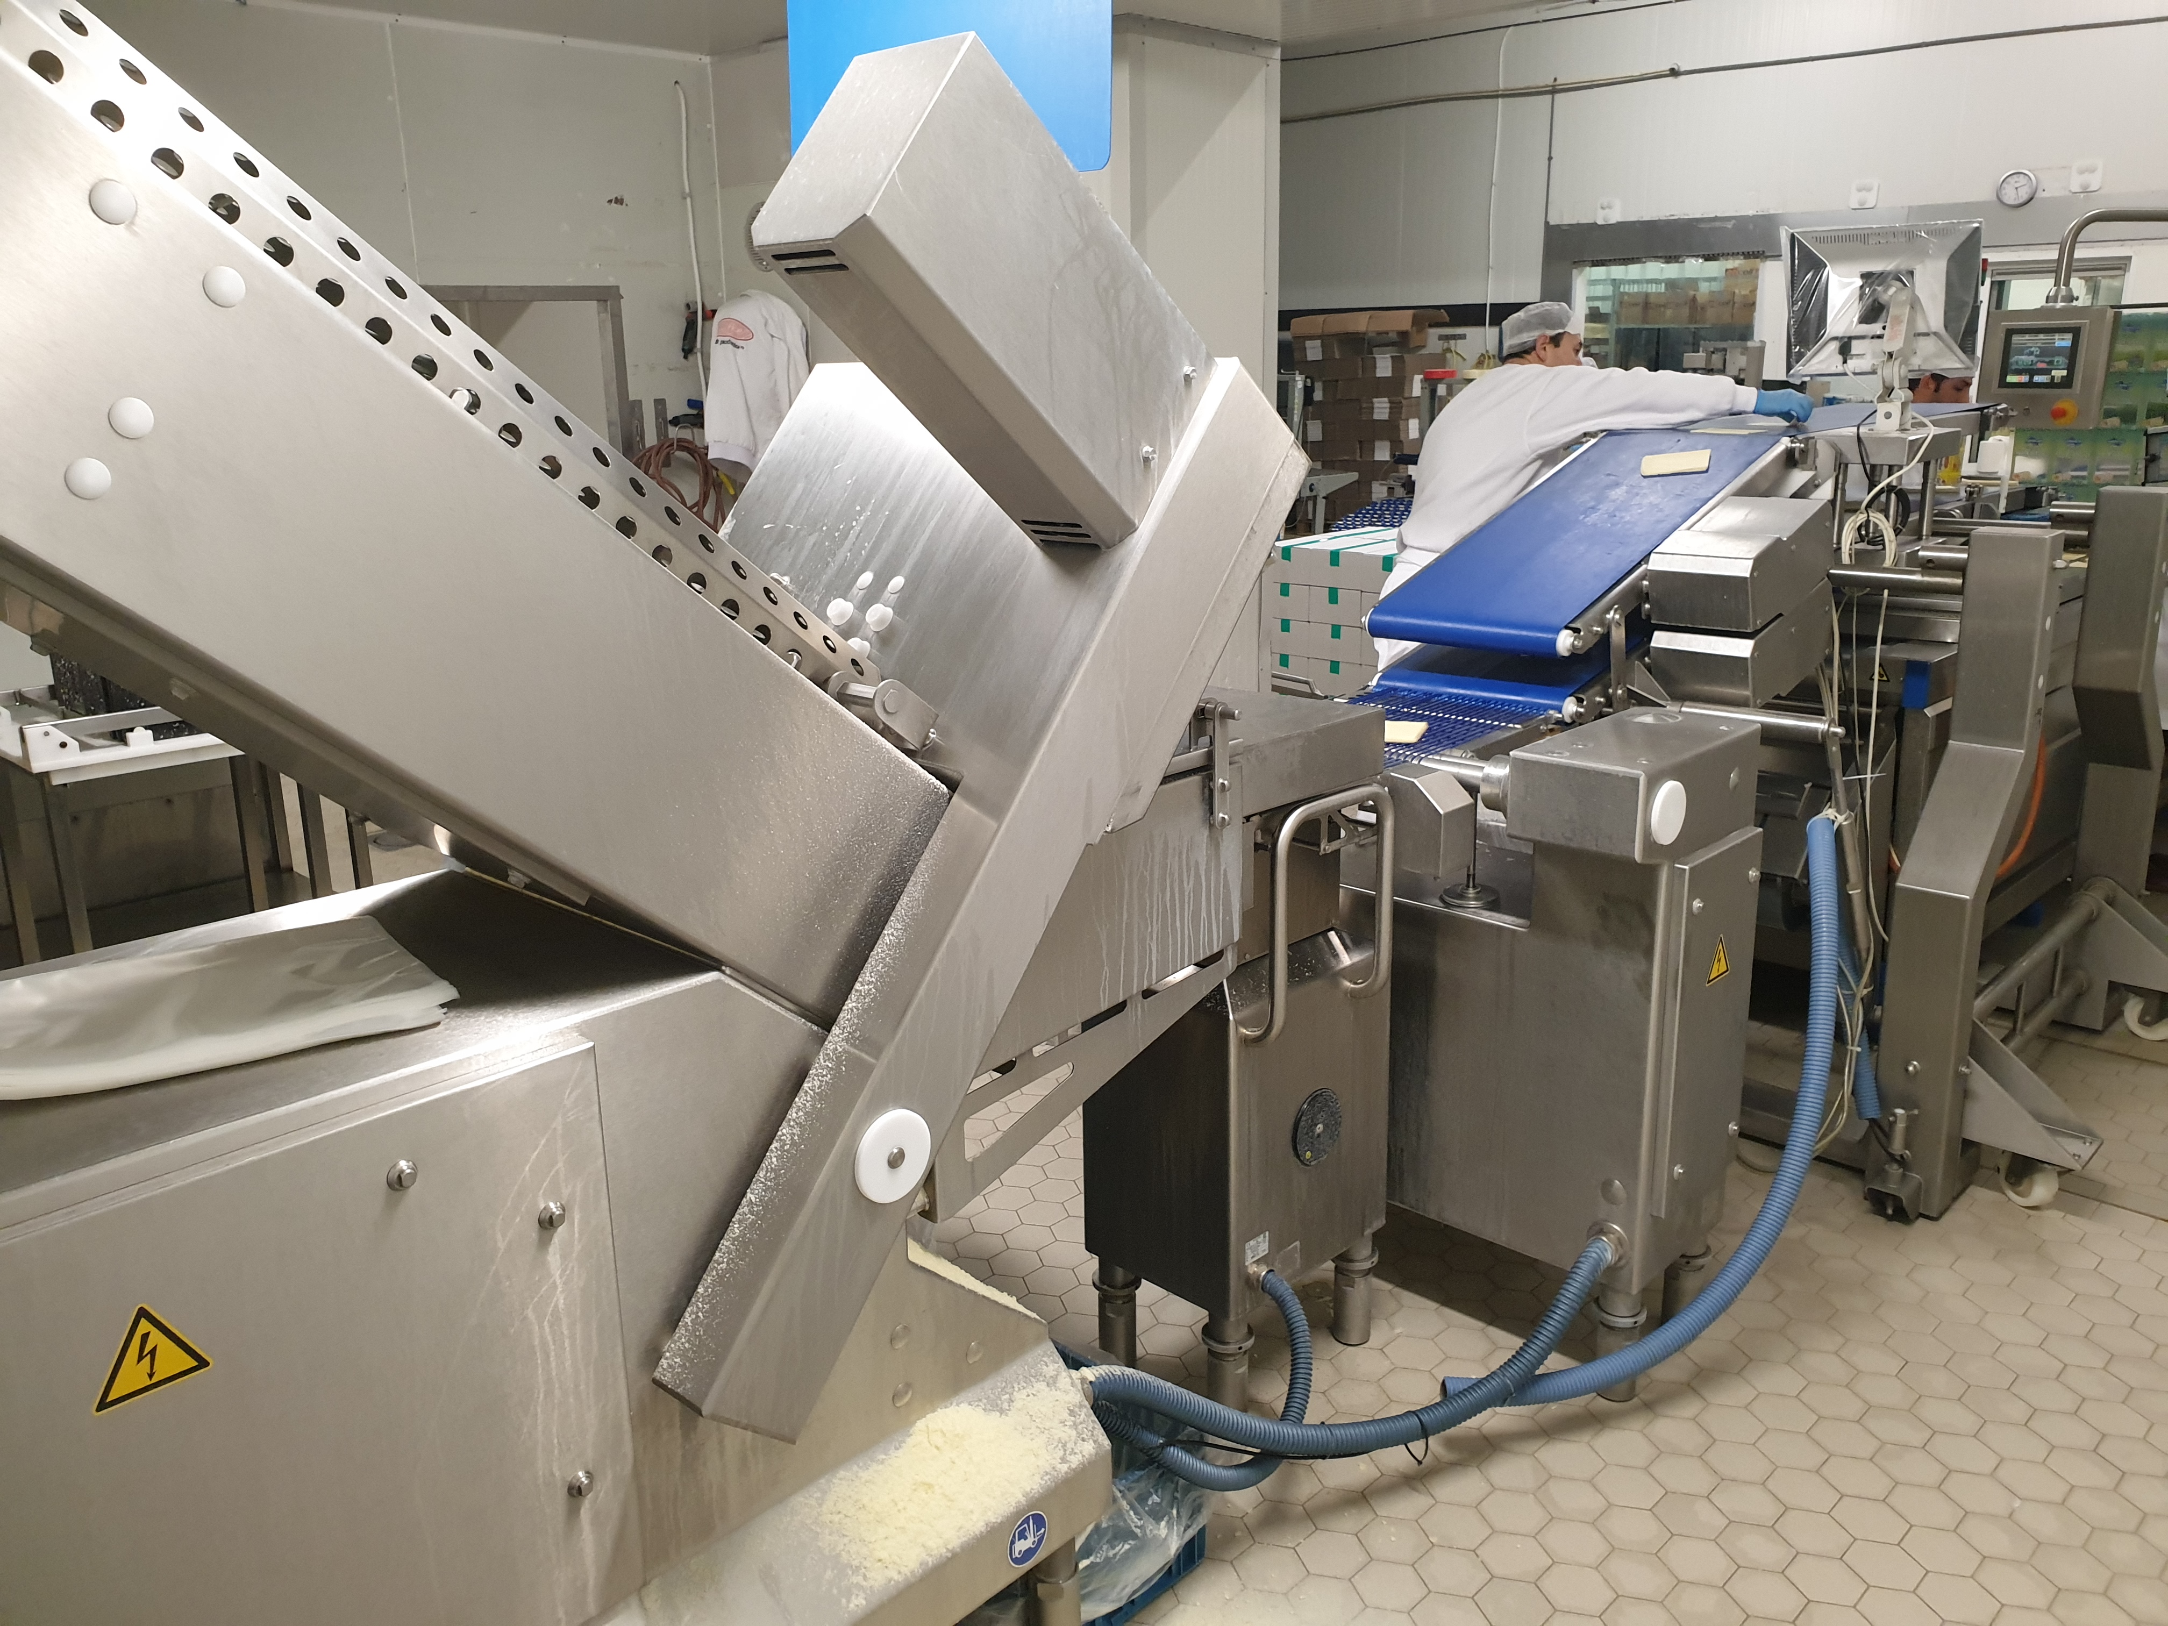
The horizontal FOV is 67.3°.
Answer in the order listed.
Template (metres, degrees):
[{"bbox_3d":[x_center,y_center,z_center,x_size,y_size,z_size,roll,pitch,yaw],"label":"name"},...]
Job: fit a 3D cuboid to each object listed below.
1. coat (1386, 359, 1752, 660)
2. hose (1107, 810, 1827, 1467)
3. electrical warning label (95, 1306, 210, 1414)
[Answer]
[{"bbox_3d":[1.230,-0.757,4.100,0.950,0.740,0.550,-4,14,-11],"label":"coat"},{"bbox_3d":[0.766,0.583,2.660,1.774,0.906,0.327,-12,18,-35],"label":"hose"},{"bbox_3d":[-0.823,0.470,1.430,0.002,0.084,0.099,11,19,40],"label":"electrical warning label"}]

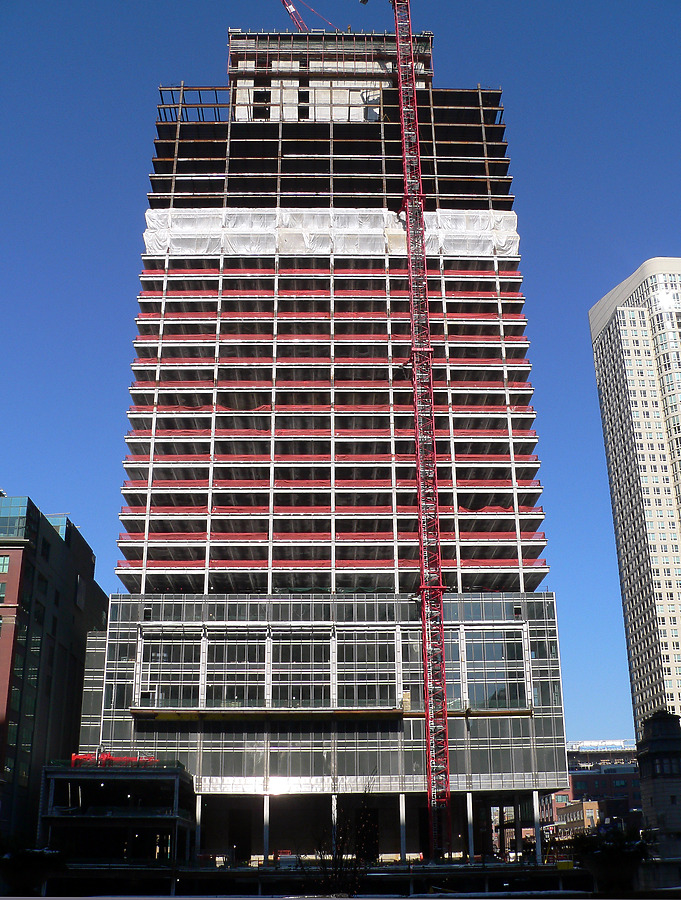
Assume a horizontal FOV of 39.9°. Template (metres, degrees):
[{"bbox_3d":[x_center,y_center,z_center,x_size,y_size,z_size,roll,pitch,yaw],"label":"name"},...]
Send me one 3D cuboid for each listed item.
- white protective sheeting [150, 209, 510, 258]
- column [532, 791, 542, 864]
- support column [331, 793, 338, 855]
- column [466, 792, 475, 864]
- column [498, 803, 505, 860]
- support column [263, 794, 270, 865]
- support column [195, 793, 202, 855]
[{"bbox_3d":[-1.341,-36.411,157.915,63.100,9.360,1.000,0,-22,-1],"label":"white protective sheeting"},{"bbox_3d":[26.142,50.253,125.082,0.720,9.060,0.720,0,-22,-1],"label":"column"},{"bbox_3d":[-0.768,50.131,124.593,0.720,8.800,0.720,0,-22,-1],"label":"support column"},{"bbox_3d":[17.224,50.251,124.904,0.720,8.800,0.720,0,-22,-1],"label":"column"},{"bbox_3d":[25.649,60.712,149.759,0.750,8.700,0.750,0,-22,-1],"label":"column"},{"bbox_3d":[-9.764,50.155,124.403,0.720,8.330,0.720,0,-22,-1],"label":"support column"},{"bbox_3d":[-18.722,50.037,124.271,0.720,8.800,0.720,0,-22,-1],"label":"support column"}]

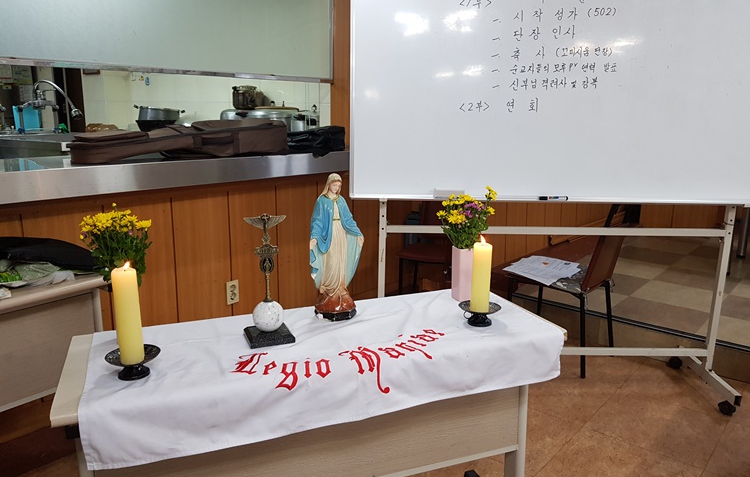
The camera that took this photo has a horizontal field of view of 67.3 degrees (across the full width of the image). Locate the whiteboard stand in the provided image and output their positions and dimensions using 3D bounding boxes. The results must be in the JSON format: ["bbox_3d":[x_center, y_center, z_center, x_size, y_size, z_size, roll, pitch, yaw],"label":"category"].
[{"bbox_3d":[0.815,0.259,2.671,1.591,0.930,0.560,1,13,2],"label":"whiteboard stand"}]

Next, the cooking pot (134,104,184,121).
[{"bbox_3d":[-1.569,-0.899,4.112,0.360,0.120,0.290,1,13,0],"label":"cooking pot"}]

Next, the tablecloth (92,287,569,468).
[{"bbox_3d":[-0.113,0.306,1.500,1.165,0.121,0.455,-5,14,-22],"label":"tablecloth"}]

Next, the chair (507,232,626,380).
[{"bbox_3d":[1.035,0.210,3.018,0.420,0.880,0.550,-11,17,-43],"label":"chair"}]

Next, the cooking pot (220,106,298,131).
[{"bbox_3d":[-0.852,-0.818,4.183,0.550,0.300,0.500,1,13,0],"label":"cooking pot"}]

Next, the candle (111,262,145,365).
[{"bbox_3d":[-0.535,0.161,1.216,0.055,0.217,0.055,-5,14,-22],"label":"candle"}]

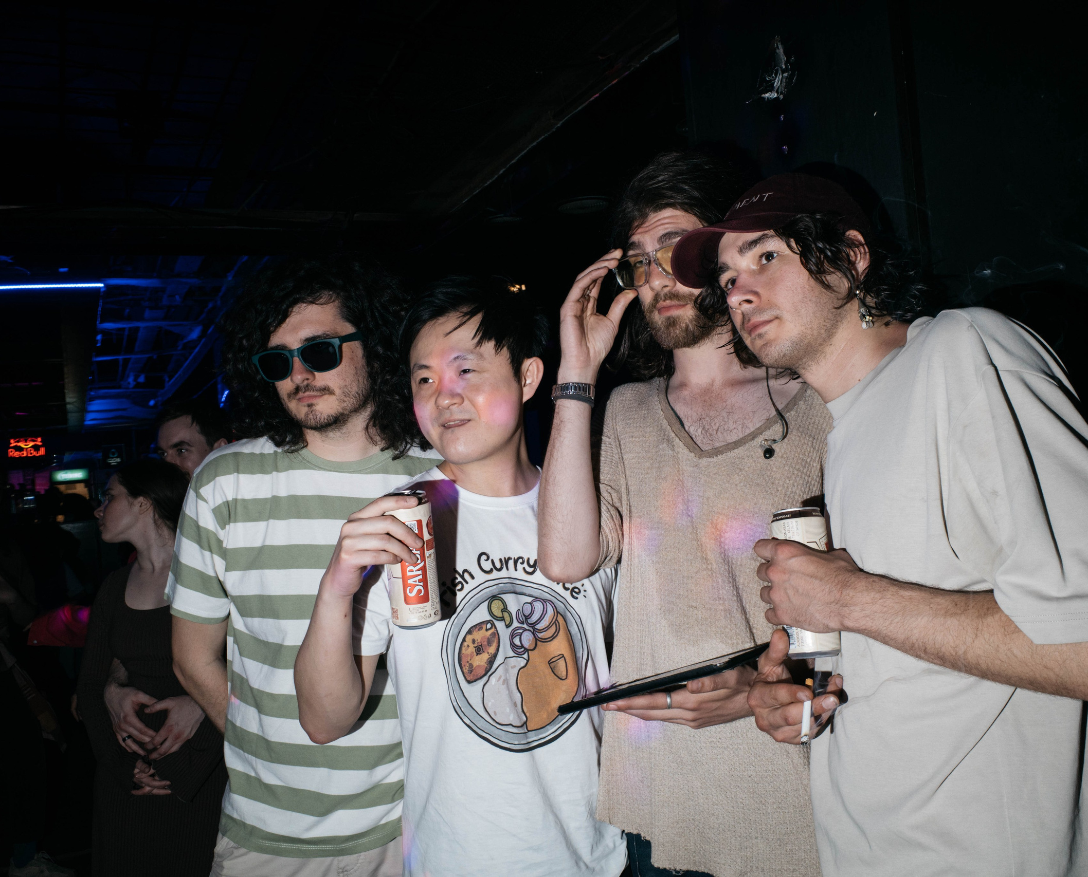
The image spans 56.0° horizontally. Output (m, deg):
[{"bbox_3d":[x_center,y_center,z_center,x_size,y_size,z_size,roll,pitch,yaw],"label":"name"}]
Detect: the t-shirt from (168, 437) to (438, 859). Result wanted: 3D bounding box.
[{"bbox_3d":[-0.333,0.327,1.700,0.550,0.650,0.290,-1,-1,-7],"label":"t-shirt"}]

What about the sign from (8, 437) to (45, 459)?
[{"bbox_3d":[-7.570,0.136,15.000,0.500,0.290,0.060,-4,-1,-25],"label":"sign"}]

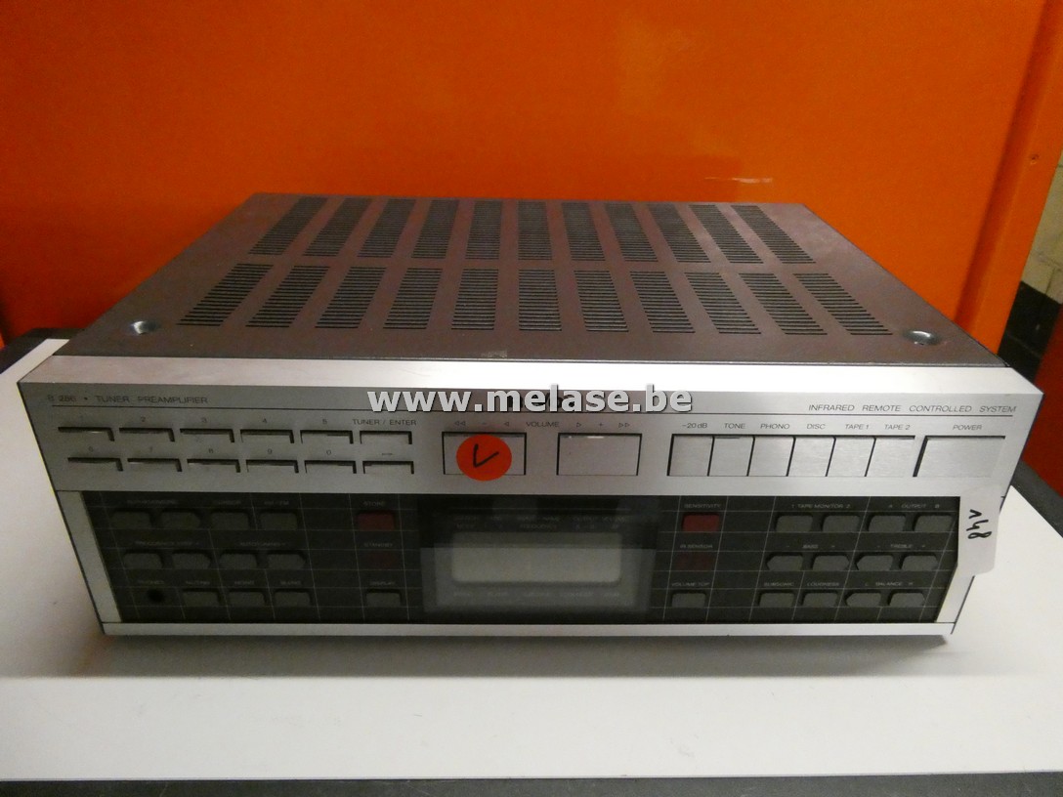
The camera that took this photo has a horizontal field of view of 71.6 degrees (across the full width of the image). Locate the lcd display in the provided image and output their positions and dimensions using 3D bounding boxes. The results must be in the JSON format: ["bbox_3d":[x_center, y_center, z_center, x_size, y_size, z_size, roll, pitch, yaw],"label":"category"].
[{"bbox_3d":[0.003,0.080,0.374,0.085,0.034,0.004,1,29,-1],"label":"lcd display"}]

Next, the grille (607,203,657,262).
[{"bbox_3d":[0.071,-0.122,0.537,0.022,0.002,0.142,1,29,-1],"label":"grille"}]

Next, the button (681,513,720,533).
[{"bbox_3d":[0.083,0.060,0.362,0.018,0.011,0.005,1,29,-2],"label":"button"}]

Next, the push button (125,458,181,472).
[{"bbox_3d":[-0.173,0.031,0.339,0.023,0.007,0.004,1,29,-1],"label":"push button"}]

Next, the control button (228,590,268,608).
[{"bbox_3d":[-0.146,0.102,0.379,0.017,0.010,0.004,1,28,-1],"label":"control button"}]

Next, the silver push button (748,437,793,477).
[{"bbox_3d":[0.110,0.026,0.341,0.018,0.021,0.005,1,29,-1],"label":"silver push button"}]

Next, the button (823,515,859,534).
[{"bbox_3d":[0.150,0.060,0.360,0.016,0.011,0.005,1,29,-1],"label":"button"}]

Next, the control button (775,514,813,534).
[{"bbox_3d":[0.129,0.061,0.361,0.017,0.011,0.004,1,29,-1],"label":"control button"}]

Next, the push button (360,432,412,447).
[{"bbox_3d":[-0.066,0.018,0.334,0.023,0.007,0.004,1,29,-1],"label":"push button"}]

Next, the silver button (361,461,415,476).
[{"bbox_3d":[-0.066,0.032,0.341,0.022,0.007,0.004,1,29,-1],"label":"silver button"}]

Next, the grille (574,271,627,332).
[{"bbox_3d":[0.039,-0.056,0.419,0.022,0.003,0.092,1,30,-1],"label":"grille"}]

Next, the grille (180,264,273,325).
[{"bbox_3d":[-0.170,-0.059,0.416,0.022,0.003,0.092,1,30,-1],"label":"grille"}]

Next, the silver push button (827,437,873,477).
[{"bbox_3d":[0.149,0.027,0.343,0.018,0.022,0.005,1,29,-1],"label":"silver push button"}]

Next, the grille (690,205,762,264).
[{"bbox_3d":[0.139,-0.121,0.536,0.022,0.003,0.138,1,30,-1],"label":"grille"}]

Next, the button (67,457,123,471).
[{"bbox_3d":[-0.202,0.030,0.342,0.023,0.007,0.005,1,30,-1],"label":"button"}]

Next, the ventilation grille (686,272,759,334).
[{"bbox_3d":[0.108,-0.055,0.423,0.022,0.003,0.094,1,29,-2],"label":"ventilation grille"}]

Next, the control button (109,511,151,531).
[{"bbox_3d":[-0.191,0.058,0.353,0.017,0.009,0.004,1,30,-1],"label":"control button"}]

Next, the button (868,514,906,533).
[{"bbox_3d":[0.173,0.060,0.360,0.016,0.011,0.005,1,29,-1],"label":"button"}]

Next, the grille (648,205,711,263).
[{"bbox_3d":[0.106,-0.121,0.535,0.021,0.003,0.139,1,29,-1],"label":"grille"}]

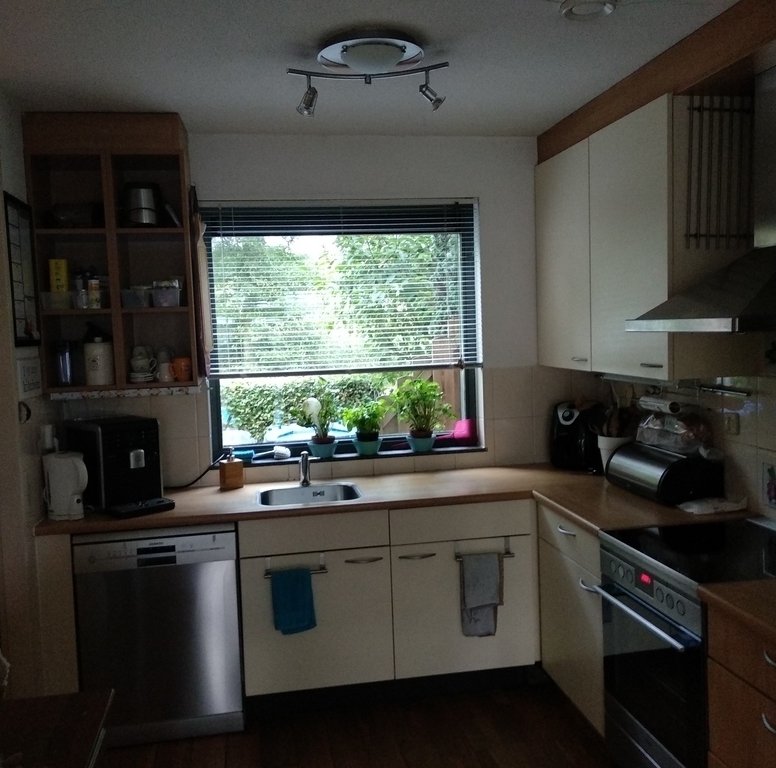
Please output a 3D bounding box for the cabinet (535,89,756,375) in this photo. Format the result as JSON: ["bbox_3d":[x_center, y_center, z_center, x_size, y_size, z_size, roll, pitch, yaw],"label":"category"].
[{"bbox_3d":[0.989,-0.526,3.137,0.347,0.939,1.192,-3,4,-9],"label":"cabinet"}]

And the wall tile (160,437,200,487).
[{"bbox_3d":[-0.970,0.361,3.540,0.200,0.232,0.012,-2,4,-10],"label":"wall tile"}]

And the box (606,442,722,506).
[{"bbox_3d":[1.094,0.347,3.072,0.268,0.184,0.415,-3,5,-10],"label":"box"}]

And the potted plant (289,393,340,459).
[{"bbox_3d":[-0.348,0.194,3.589,0.220,0.290,0.190,-3,4,-9],"label":"potted plant"}]

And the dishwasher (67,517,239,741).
[{"bbox_3d":[-0.911,0.947,3.210,0.598,0.840,0.580,-3,4,-9],"label":"dishwasher"}]

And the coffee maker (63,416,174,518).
[{"bbox_3d":[-1.090,0.326,3.153,0.248,0.345,0.449,-5,6,-39],"label":"coffee maker"}]

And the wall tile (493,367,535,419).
[{"bbox_3d":[0.604,0.040,3.722,0.199,0.247,0.010,-3,4,-9],"label":"wall tile"}]

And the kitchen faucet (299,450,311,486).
[{"bbox_3d":[-0.372,0.388,3.459,0.056,0.152,0.169,-2,4,-10],"label":"kitchen faucet"}]

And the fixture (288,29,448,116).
[{"bbox_3d":[-0.066,-0.942,2.394,0.500,0.213,0.330,-2,4,3],"label":"fixture"}]

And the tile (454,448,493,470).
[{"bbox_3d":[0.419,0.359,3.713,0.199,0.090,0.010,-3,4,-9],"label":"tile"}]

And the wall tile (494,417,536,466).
[{"bbox_3d":[0.628,0.291,3.830,0.200,0.232,0.012,-2,4,-10],"label":"wall tile"}]

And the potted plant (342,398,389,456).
[{"bbox_3d":[-0.107,0.203,3.650,0.198,0.265,0.187,-3,5,-10],"label":"potted plant"}]

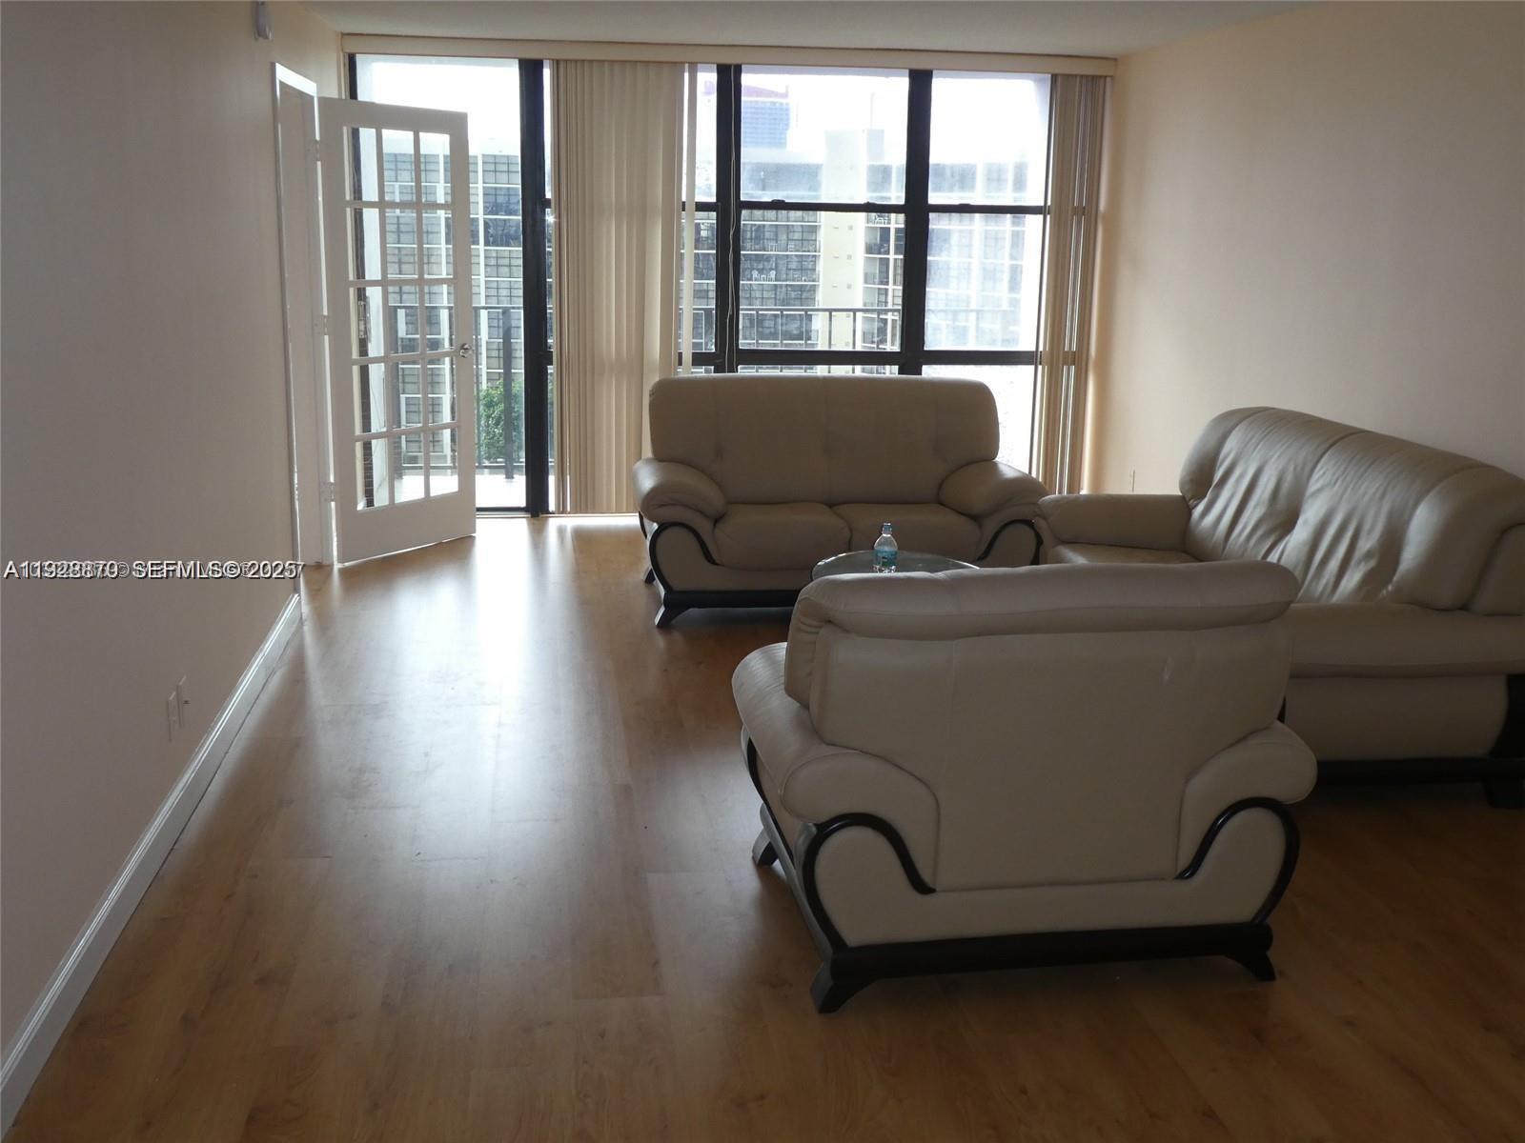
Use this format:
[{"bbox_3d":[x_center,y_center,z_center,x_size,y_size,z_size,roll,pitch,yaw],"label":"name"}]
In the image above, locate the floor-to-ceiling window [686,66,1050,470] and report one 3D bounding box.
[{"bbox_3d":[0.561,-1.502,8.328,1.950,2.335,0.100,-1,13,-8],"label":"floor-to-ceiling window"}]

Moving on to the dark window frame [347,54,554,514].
[{"bbox_3d":[-1.592,-1.459,8.013,0.967,2.324,0.100,-1,13,-8],"label":"dark window frame"}]

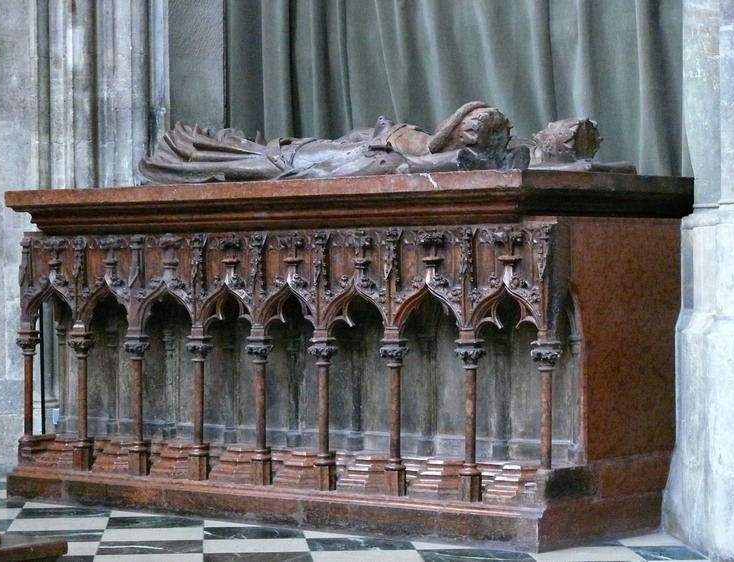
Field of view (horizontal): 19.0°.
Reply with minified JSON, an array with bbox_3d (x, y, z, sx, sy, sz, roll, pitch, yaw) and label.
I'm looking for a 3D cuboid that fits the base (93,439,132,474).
[{"bbox_3d":[-1.130,0.784,9.807,0.288,0.152,0.148,0,0,41],"label":"base"}]

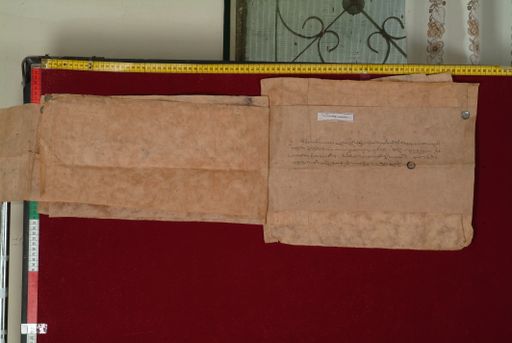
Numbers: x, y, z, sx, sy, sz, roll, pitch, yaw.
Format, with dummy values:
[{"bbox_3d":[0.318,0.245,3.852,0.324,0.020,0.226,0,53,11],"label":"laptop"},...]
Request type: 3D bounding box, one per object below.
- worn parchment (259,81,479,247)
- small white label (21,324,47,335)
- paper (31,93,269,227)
[{"bbox_3d":[0.219,-0.020,2.417,0.422,0.339,0.008,1,-3,-1],"label":"worn parchment"},{"bbox_3d":[-0.425,0.302,2.399,0.050,0.019,0.002,1,-3,-1],"label":"small white label"},{"bbox_3d":[-0.199,-0.025,2.413,0.446,0.247,0.008,1,-3,-1],"label":"paper"}]

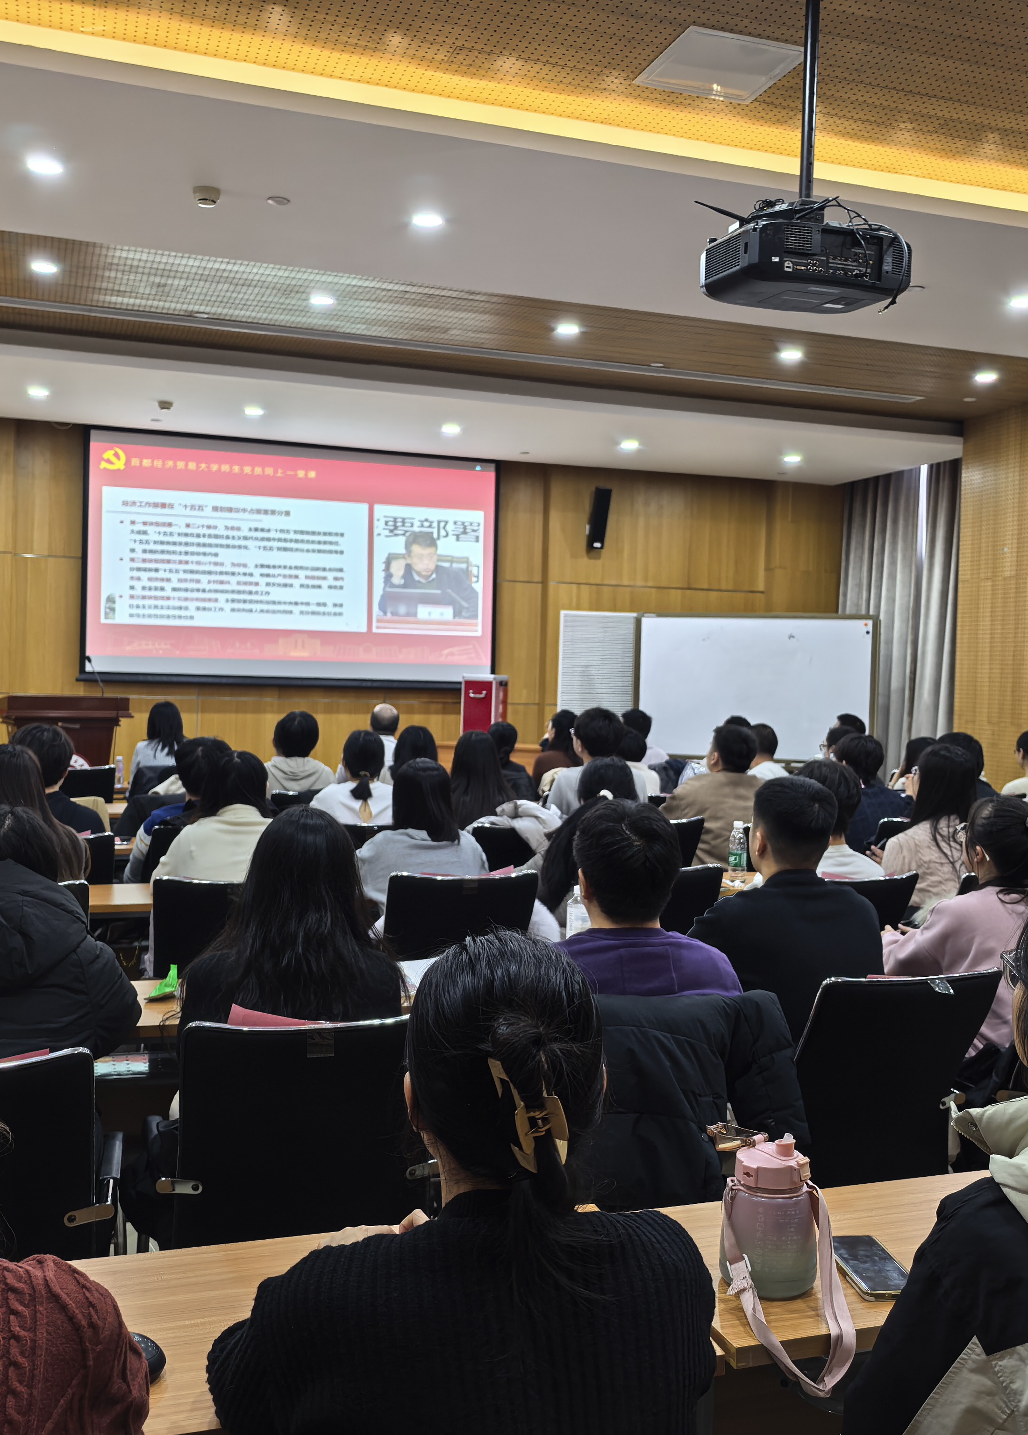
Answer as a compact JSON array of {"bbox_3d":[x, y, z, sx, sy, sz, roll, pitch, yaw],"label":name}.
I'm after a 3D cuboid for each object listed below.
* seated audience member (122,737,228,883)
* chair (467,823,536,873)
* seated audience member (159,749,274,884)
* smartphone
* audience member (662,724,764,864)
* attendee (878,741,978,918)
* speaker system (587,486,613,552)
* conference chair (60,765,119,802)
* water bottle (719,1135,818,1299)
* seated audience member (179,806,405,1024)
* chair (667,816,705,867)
[{"bbox_3d":[-1.250,0.680,5.184,0.520,1.228,0.780,1,2,-19],"label":"seated audience member"},{"bbox_3d":[-0.042,0.888,5.743,0.570,0.900,0.580,1,2,-22],"label":"chair"},{"bbox_3d":[-0.915,0.730,4.263,0.470,1.260,0.720,1,2,-19],"label":"seated audience member"},{"bbox_3d":[0.463,0.715,1.726,0.073,0.010,0.162,1,2,-8],"label":"smartphone"},{"bbox_3d":[0.878,0.686,6.023,0.500,1.322,0.740,1,2,-18],"label":"audience member"},{"bbox_3d":[1.488,0.760,4.961,0.500,1.300,0.720,1,2,-27],"label":"attendee"},{"bbox_3d":[0.977,-2.280,15.213,0.165,0.700,0.160,1,19,-18],"label":"speaker system"},{"bbox_3d":[-2.489,0.715,7.357,0.570,0.920,0.610,1,2,-21],"label":"conference chair"},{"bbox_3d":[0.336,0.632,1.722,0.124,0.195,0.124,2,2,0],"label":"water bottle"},{"bbox_3d":[-0.478,0.781,2.630,0.460,1.236,0.720,1,2,-18],"label":"seated audience member"},{"bbox_3d":[0.517,0.867,5.653,0.570,0.920,0.610,1,2,-19],"label":"chair"}]

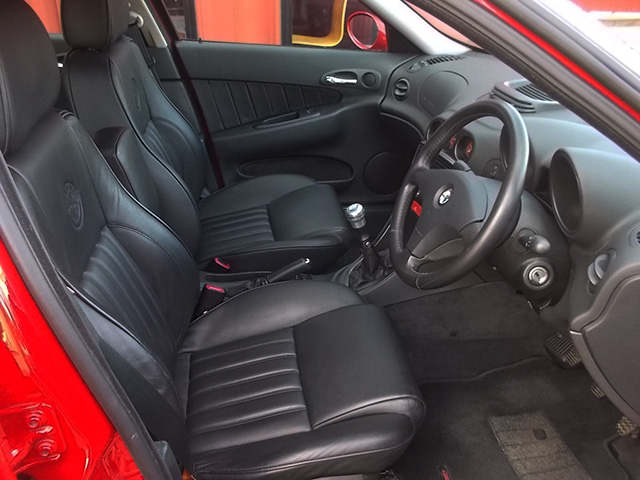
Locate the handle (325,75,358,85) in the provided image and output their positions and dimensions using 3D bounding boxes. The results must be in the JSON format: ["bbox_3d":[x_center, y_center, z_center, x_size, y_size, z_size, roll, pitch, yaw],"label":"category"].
[{"bbox_3d":[0.075,-0.557,1.864,0.115,0.026,0.028,1,28,-10],"label":"handle"}]

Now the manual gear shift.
[{"bbox_3d":[0.115,-0.003,1.404,0.066,0.200,0.057,-14,30,-2],"label":"manual gear shift"}]

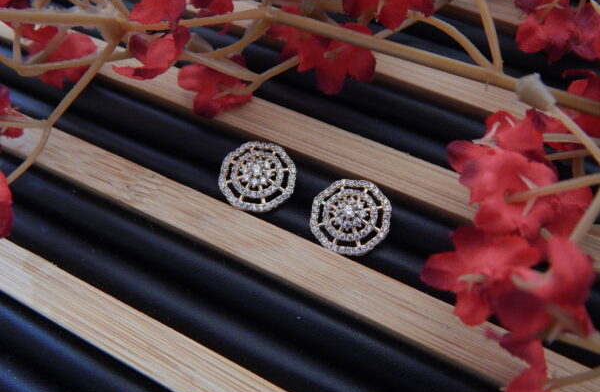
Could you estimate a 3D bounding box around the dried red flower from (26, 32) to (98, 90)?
[{"bbox_3d":[-0.053,-0.030,0.132,0.016,0.009,0.013,0,75,-6],"label":"dried red flower"}]

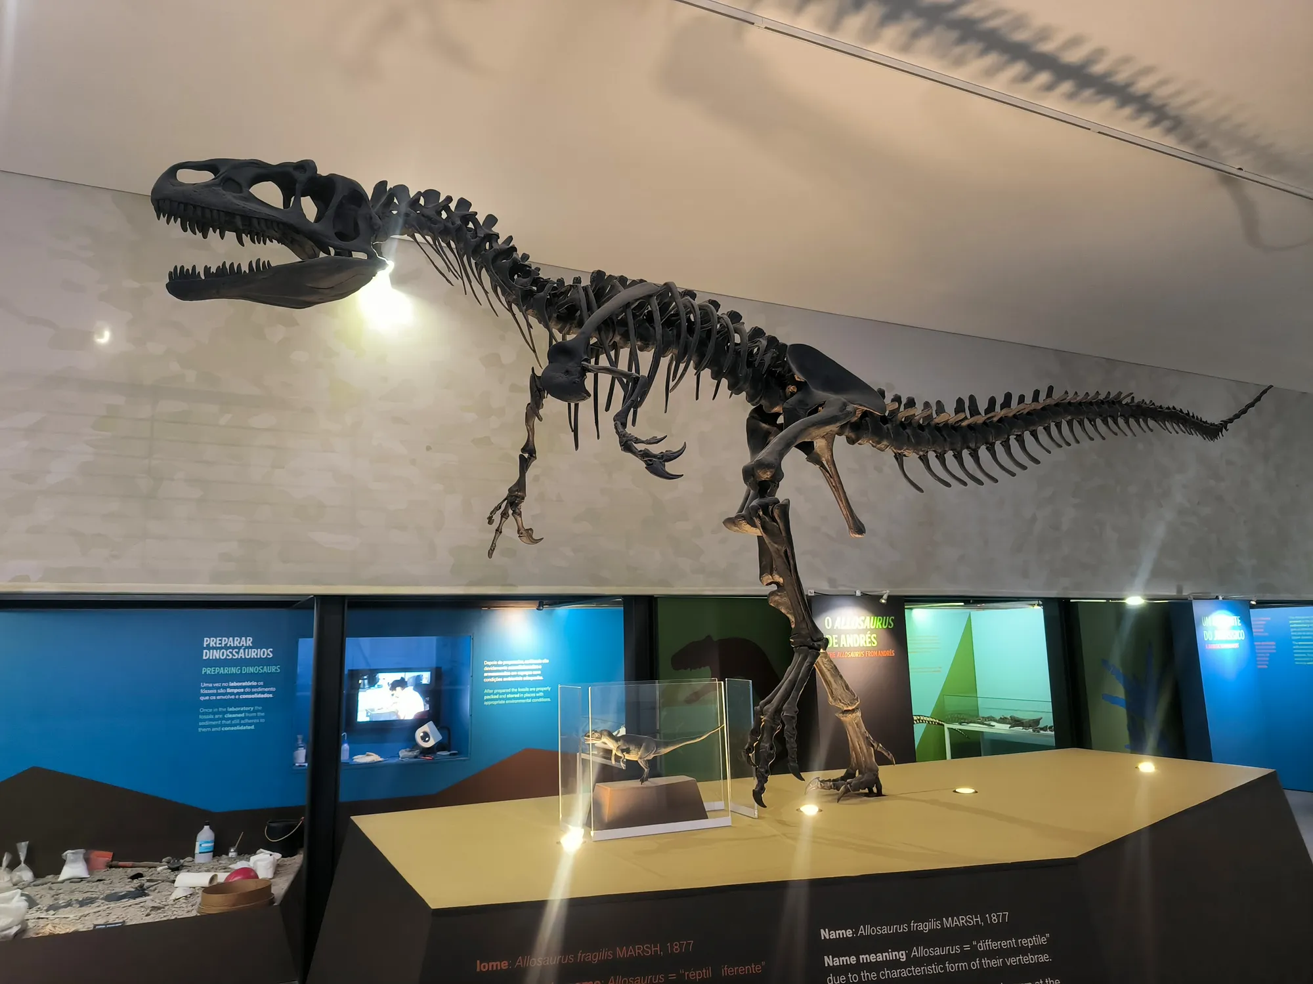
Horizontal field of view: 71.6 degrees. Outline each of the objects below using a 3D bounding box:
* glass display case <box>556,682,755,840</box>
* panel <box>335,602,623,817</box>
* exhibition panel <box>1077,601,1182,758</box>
[{"bbox_3d":[0.011,1.015,3.550,0.730,0.530,0.370,3,-10,-23],"label":"glass display case"},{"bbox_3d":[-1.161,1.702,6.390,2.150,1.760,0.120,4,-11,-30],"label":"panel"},{"bbox_3d":[4.294,1.885,8.082,1.500,1.800,0.120,5,-11,-32],"label":"exhibition panel"}]

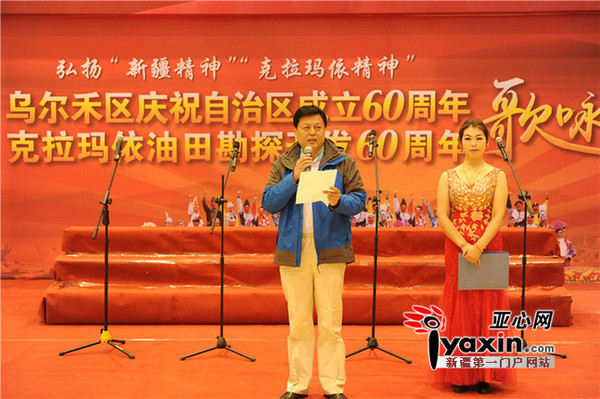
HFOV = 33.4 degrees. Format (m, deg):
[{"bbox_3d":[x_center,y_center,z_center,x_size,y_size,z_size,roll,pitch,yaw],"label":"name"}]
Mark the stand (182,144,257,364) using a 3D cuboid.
[{"bbox_3d":[-0.507,0.359,7.298,0.543,1.546,0.591,1,3,16],"label":"stand"}]

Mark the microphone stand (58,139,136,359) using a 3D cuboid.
[{"bbox_3d":[-1.363,0.336,7.346,0.537,1.574,0.528,2,3,25],"label":"microphone stand"}]

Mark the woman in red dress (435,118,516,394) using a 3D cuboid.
[{"bbox_3d":[1.109,0.347,6.234,0.520,1.700,0.400,1,3,8],"label":"woman in red dress"}]

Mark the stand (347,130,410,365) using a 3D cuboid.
[{"bbox_3d":[0.497,0.322,7.255,0.540,1.641,0.585,0,3,-8],"label":"stand"}]

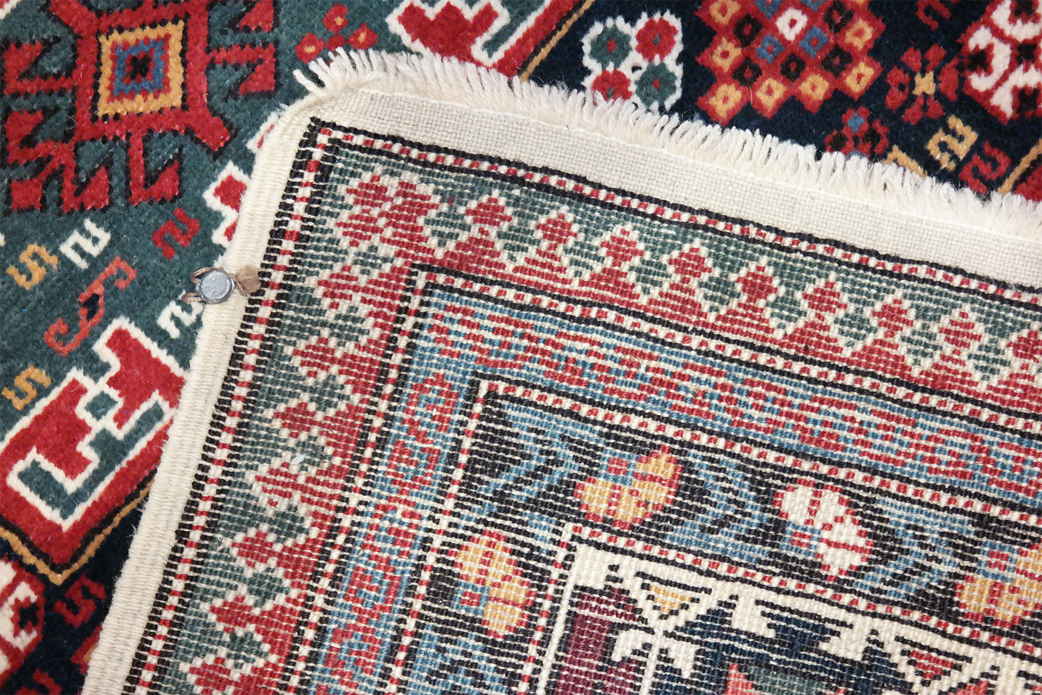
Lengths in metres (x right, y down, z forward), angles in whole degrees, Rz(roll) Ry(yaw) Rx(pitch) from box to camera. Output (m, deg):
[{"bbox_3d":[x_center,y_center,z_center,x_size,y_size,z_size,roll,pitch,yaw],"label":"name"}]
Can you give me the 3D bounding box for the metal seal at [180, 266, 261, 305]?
[{"bbox_3d":[-0.098,-0.021,0.760,0.025,0.006,0.012,-5,76,-1],"label":"metal seal"}]

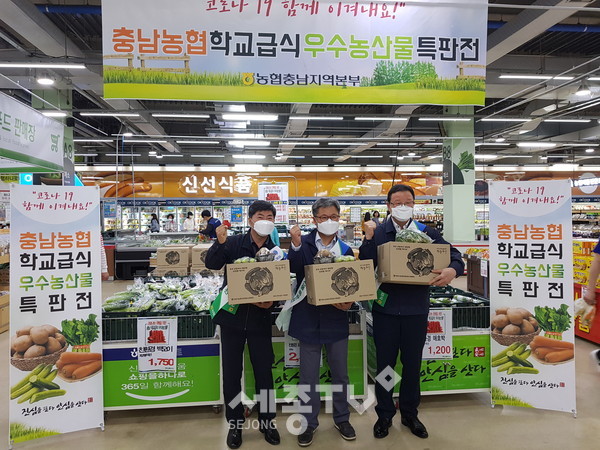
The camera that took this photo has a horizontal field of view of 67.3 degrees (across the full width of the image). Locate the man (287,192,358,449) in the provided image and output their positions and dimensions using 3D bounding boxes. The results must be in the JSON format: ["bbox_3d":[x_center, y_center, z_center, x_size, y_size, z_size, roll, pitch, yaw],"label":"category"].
[{"bbox_3d":[0.155,0.655,3.160,0.510,1.690,0.460,-1,1,-2],"label":"man"}]

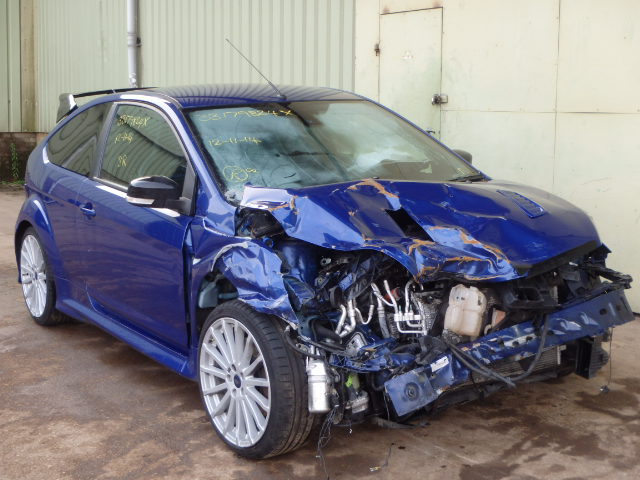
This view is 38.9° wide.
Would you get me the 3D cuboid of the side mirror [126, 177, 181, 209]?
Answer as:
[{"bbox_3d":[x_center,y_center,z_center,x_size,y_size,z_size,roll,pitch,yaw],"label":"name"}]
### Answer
[{"bbox_3d":[-0.722,-0.213,3.993,0.235,0.145,0.125,-8,12,-33],"label":"side mirror"}]

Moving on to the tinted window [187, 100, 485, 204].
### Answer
[{"bbox_3d":[0.039,-0.480,4.400,1.460,0.100,0.910,-8,38,-33],"label":"tinted window"}]

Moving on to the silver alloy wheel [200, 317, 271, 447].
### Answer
[{"bbox_3d":[-0.265,0.548,3.601,0.200,0.515,0.515,-9,12,-37],"label":"silver alloy wheel"}]

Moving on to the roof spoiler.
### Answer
[{"bbox_3d":[-1.201,-0.936,6.180,1.100,0.210,0.420,-8,12,-33],"label":"roof spoiler"}]

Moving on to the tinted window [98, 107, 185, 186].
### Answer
[{"bbox_3d":[-0.827,-0.442,4.397,0.060,0.440,1.120,27,-8,-34],"label":"tinted window"}]

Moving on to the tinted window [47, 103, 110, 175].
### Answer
[{"bbox_3d":[-1.339,-0.594,5.179,0.060,0.420,0.960,26,-6,-30],"label":"tinted window"}]

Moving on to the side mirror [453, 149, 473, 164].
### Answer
[{"bbox_3d":[0.740,-0.424,4.959,0.235,0.145,0.125,-8,12,-33],"label":"side mirror"}]

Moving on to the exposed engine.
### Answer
[{"bbox_3d":[0.539,0.272,3.799,1.420,0.620,0.820,-8,12,-33],"label":"exposed engine"}]

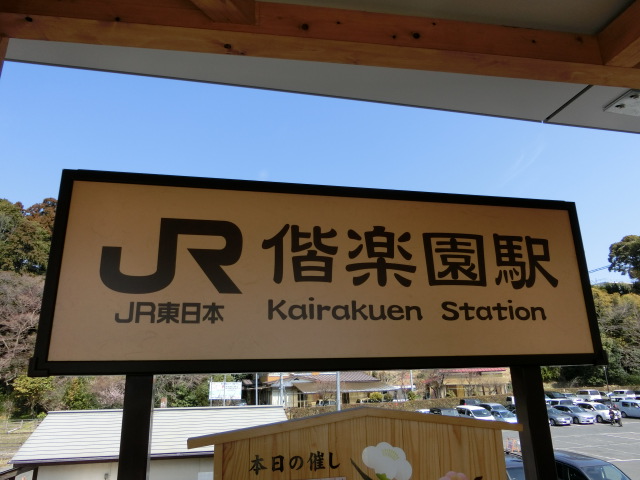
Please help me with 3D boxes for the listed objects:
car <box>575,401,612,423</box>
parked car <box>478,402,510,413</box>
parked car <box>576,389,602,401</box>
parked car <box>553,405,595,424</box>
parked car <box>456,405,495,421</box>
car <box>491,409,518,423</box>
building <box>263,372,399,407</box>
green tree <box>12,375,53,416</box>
[{"bbox_3d":[26.174,16.401,44.052,1.740,1.620,4.300,3,-17,-15],"label":"car"},{"bbox_3d":[18.080,17.719,47.729,1.700,1.500,4.400,3,-17,-15],"label":"parked car"},{"bbox_3d":[39.660,23.237,68.225,1.600,1.880,3.700,1,-17,-9],"label":"parked car"},{"bbox_3d":[23.543,16.349,43.414,1.710,1.450,4.500,3,-17,-15],"label":"parked car"},{"bbox_3d":[13.729,15.527,40.437,1.740,1.680,4.500,3,-17,-15],"label":"parked car"},{"bbox_3d":[15.928,15.583,40.380,1.670,1.460,4.100,3,-17,-15],"label":"car"},{"bbox_3d":[2.376,22.647,70.701,16.500,5.800,10.500,5,-18,-20],"label":"building"},{"bbox_3d":[-37.612,20.788,61.221,4.800,5.400,4.800,8,-19,-29],"label":"green tree"}]

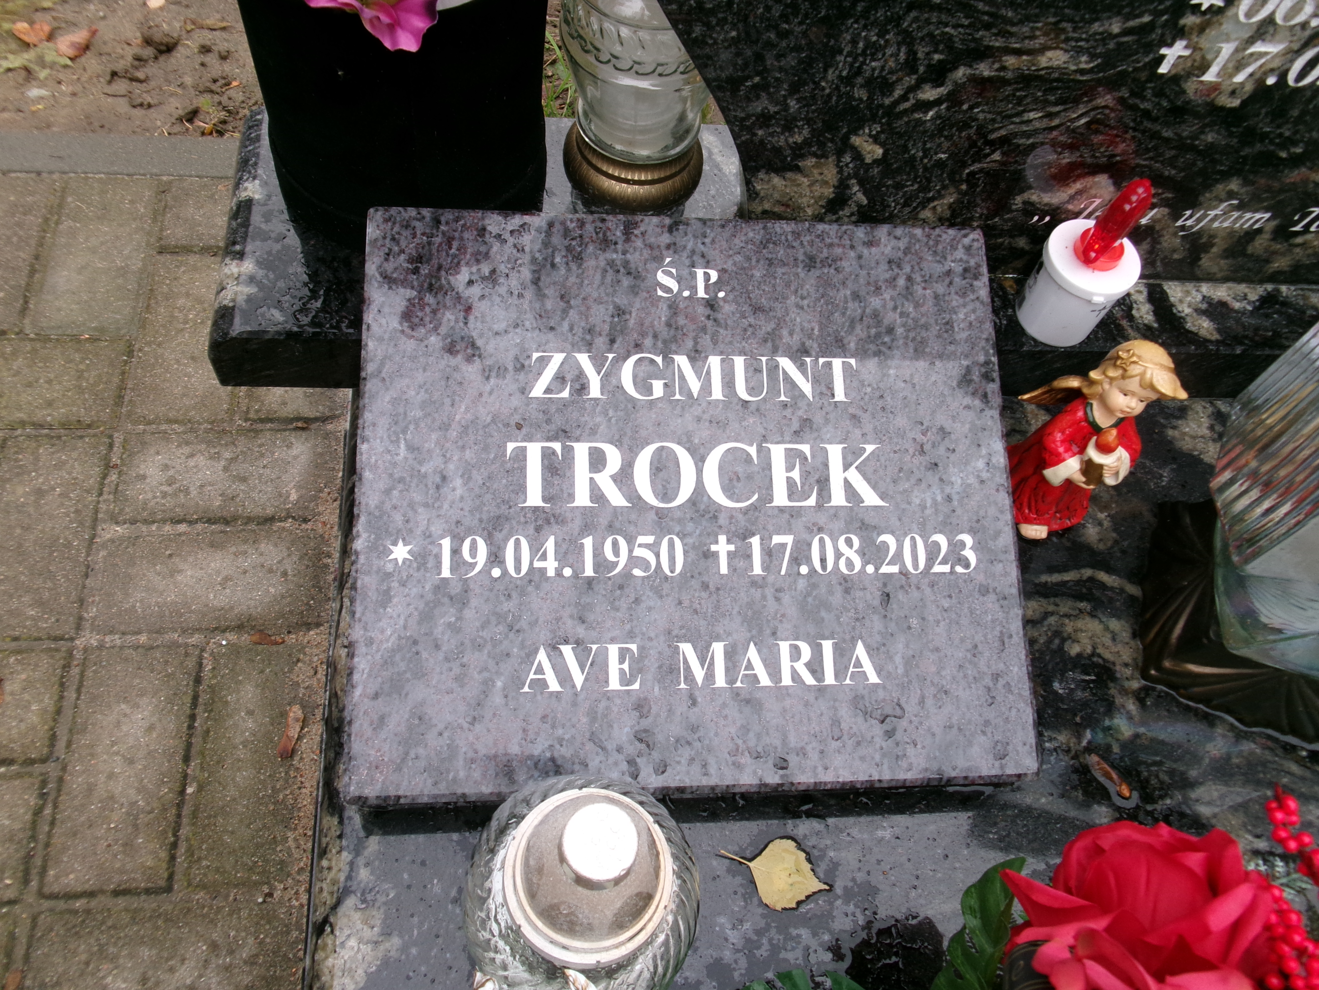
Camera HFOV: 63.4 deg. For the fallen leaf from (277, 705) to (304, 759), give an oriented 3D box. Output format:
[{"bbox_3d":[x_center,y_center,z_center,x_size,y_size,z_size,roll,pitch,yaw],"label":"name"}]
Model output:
[{"bbox_3d":[-0.299,0.193,0.870,0.014,0.009,0.043,9,61,-3],"label":"fallen leaf"}]

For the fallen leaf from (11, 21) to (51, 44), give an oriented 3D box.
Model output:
[{"bbox_3d":[-0.705,-0.518,1.199,0.039,0.012,0.041,-10,63,-13],"label":"fallen leaf"}]

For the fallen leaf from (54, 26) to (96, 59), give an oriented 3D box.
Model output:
[{"bbox_3d":[-0.653,-0.509,1.202,0.037,0.013,0.055,36,63,12],"label":"fallen leaf"}]

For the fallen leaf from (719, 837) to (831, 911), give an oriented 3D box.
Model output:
[{"bbox_3d":[0.068,0.222,0.631,0.068,0.007,0.041,17,61,2],"label":"fallen leaf"}]

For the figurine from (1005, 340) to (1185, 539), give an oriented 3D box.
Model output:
[{"bbox_3d":[0.289,-0.042,0.715,0.088,0.168,0.077,9,61,-3],"label":"figurine"}]

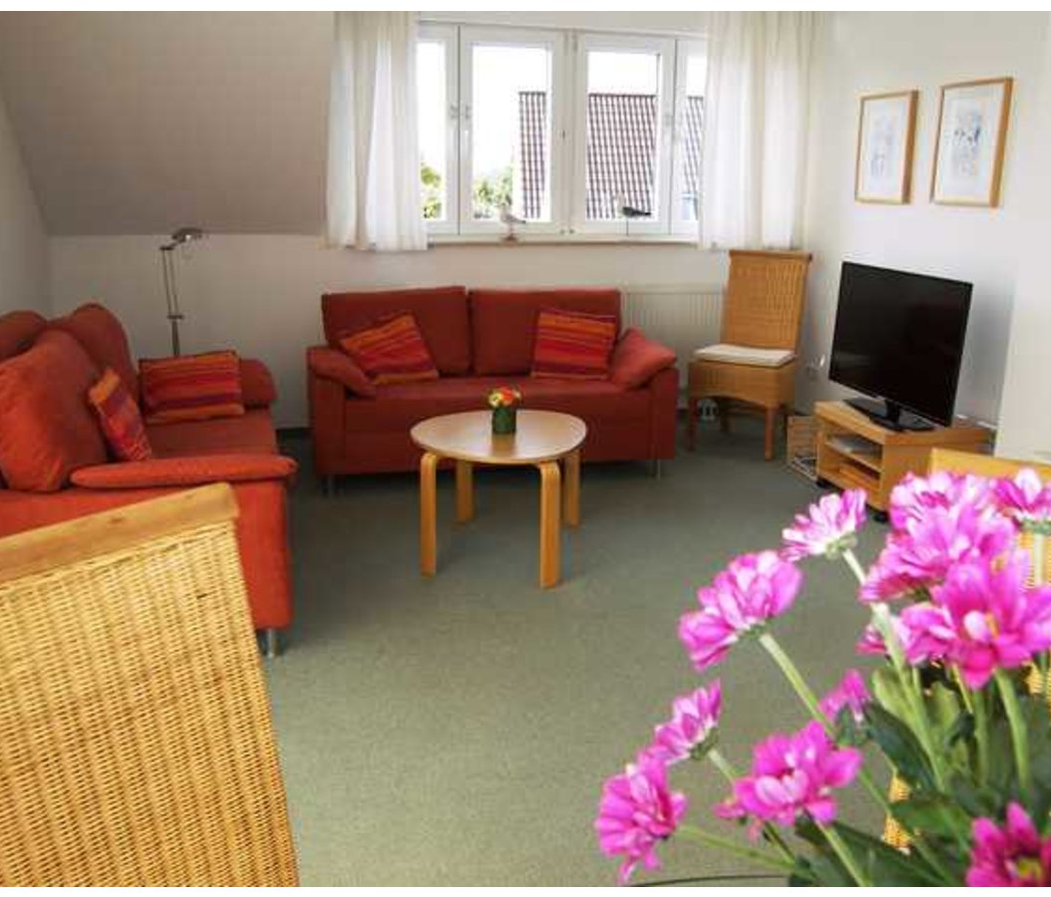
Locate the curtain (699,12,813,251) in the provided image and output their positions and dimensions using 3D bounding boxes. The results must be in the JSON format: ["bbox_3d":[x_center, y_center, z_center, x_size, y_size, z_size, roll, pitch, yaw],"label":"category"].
[{"bbox_3d":[1.299,-1.799,5.229,0.694,1.341,0.130,-3,15,-13],"label":"curtain"}]

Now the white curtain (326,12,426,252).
[{"bbox_3d":[-0.757,-1.693,4.746,0.505,1.334,0.130,-3,15,-13],"label":"white curtain"}]

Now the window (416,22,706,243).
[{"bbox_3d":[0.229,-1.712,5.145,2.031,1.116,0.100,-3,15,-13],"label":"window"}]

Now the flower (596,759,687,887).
[{"bbox_3d":[0.073,0.235,0.590,0.052,0.068,0.070,-2,16,-8],"label":"flower"}]

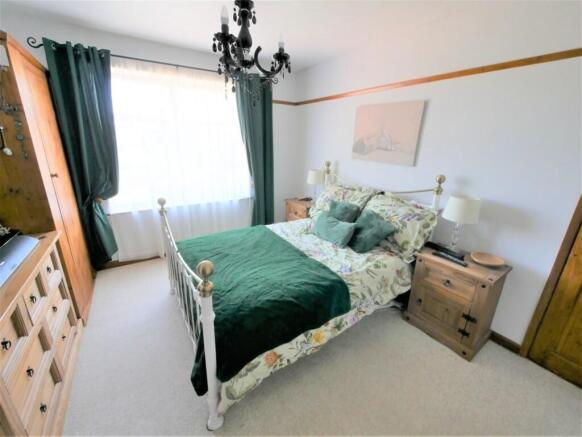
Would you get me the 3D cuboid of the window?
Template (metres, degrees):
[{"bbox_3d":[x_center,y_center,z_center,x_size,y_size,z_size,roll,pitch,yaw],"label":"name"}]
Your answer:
[{"bbox_3d":[-1.293,-0.905,2.853,1.810,1.530,0.100,-10,21,-33],"label":"window"}]

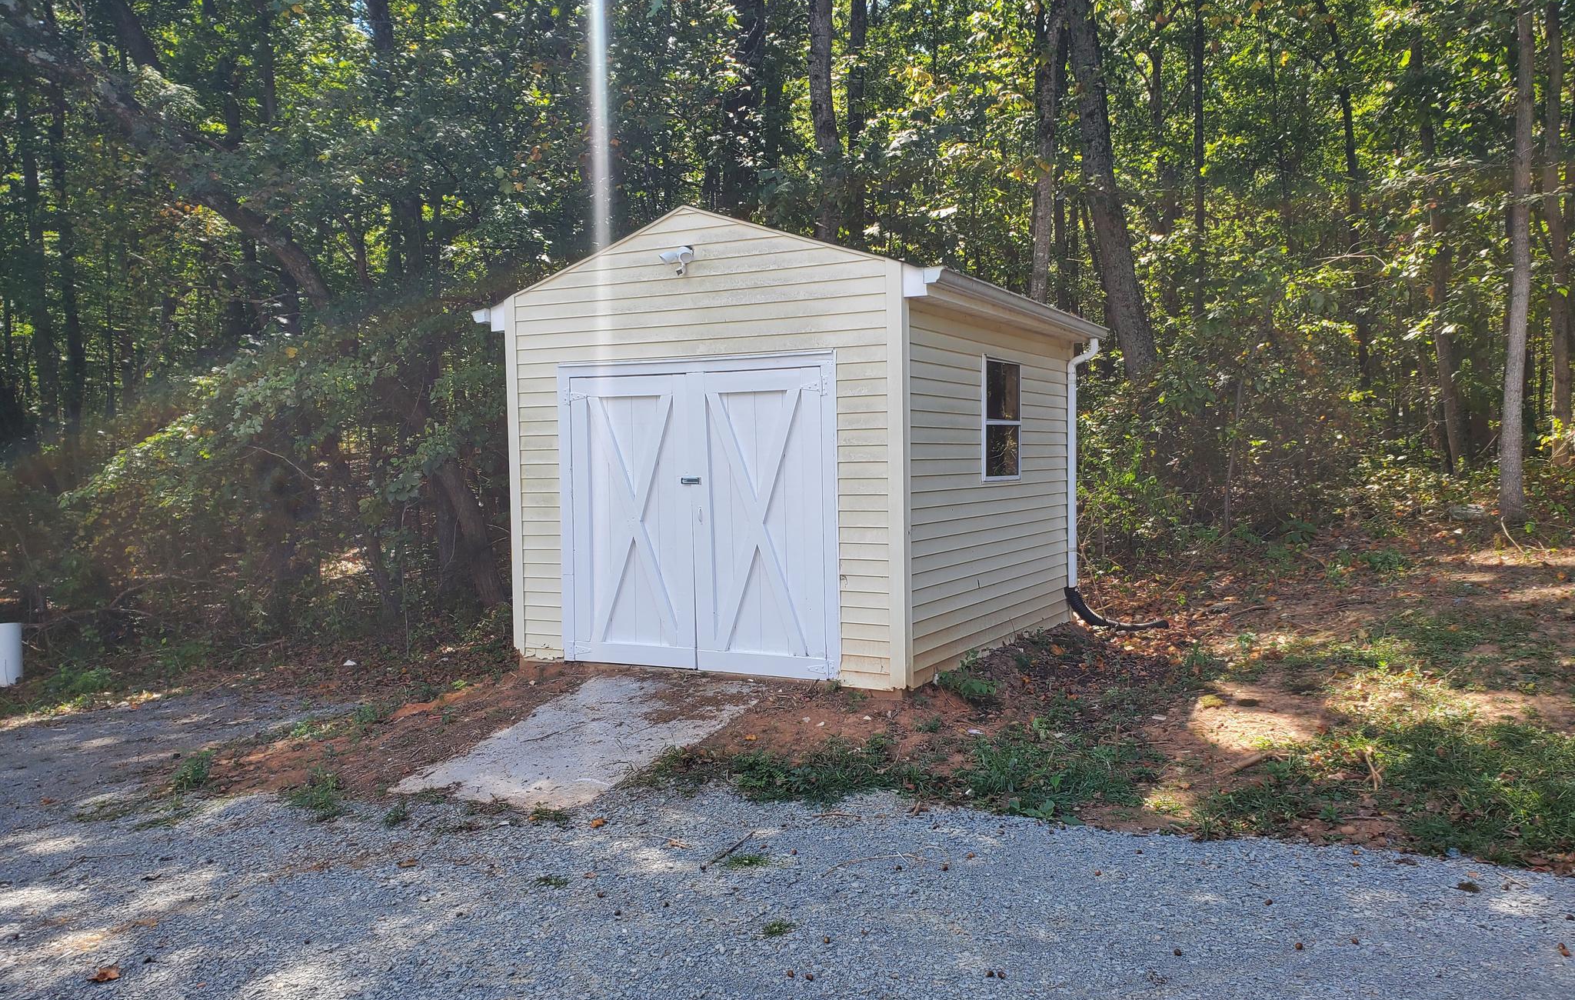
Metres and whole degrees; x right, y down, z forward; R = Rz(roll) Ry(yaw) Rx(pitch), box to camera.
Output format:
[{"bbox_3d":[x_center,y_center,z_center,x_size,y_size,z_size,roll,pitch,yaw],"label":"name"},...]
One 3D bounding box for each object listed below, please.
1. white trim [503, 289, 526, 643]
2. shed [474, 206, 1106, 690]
[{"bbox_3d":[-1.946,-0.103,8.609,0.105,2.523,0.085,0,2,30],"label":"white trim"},{"bbox_3d":[0.191,-0.426,9.313,3.707,3.055,3.447,0,2,30],"label":"shed"}]

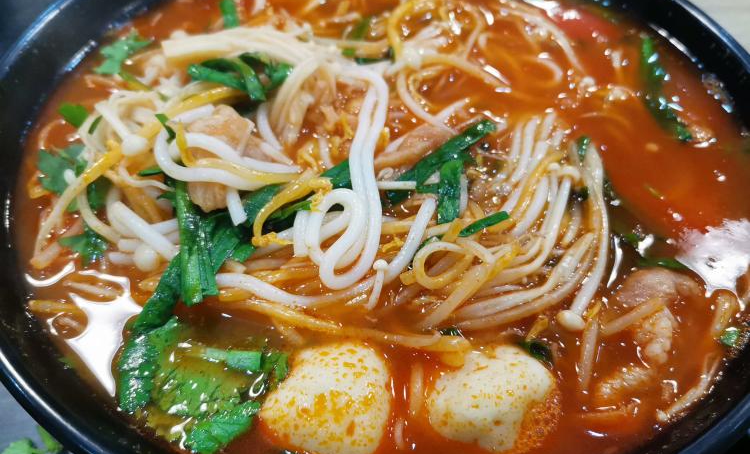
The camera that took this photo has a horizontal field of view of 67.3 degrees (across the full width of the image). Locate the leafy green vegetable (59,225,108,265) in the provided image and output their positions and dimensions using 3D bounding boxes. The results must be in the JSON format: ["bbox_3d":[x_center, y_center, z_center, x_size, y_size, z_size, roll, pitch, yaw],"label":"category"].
[{"bbox_3d":[-0.076,0.005,0.147,0.012,0.006,0.009,9,54,5],"label":"leafy green vegetable"}]

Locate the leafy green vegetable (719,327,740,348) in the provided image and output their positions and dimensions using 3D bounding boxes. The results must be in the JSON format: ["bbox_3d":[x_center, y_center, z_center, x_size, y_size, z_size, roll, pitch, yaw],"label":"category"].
[{"bbox_3d":[0.093,0.029,0.147,0.004,0.002,0.006,21,55,15],"label":"leafy green vegetable"}]

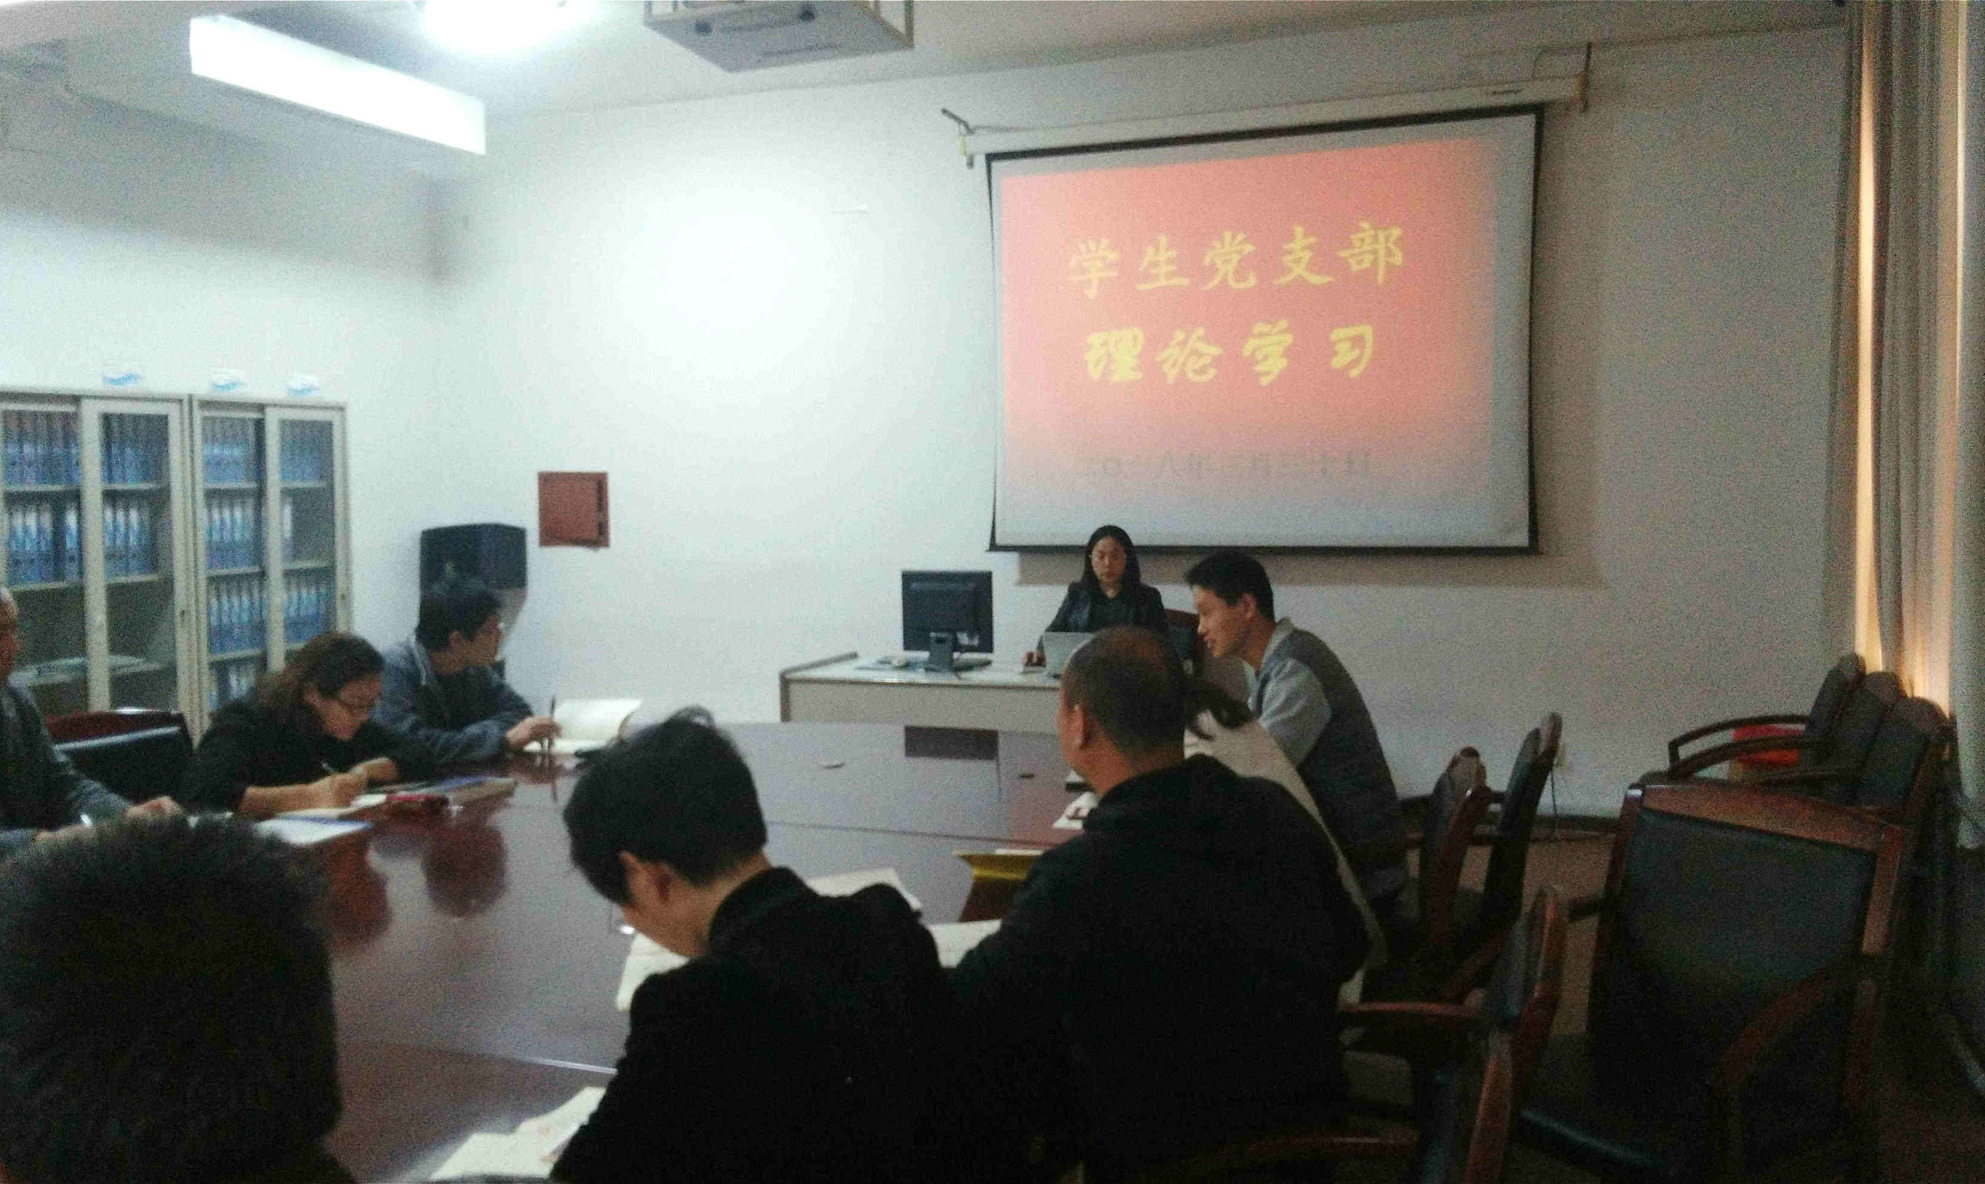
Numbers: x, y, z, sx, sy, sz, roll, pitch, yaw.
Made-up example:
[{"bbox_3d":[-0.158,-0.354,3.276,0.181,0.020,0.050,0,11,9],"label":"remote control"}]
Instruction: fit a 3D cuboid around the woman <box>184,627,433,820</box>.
[{"bbox_3d":[-1.749,0.660,3.780,0.740,1.170,0.530,1,5,16],"label":"woman"}]

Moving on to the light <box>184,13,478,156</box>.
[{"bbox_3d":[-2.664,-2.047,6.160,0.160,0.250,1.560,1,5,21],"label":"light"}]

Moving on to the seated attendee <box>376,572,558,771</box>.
[{"bbox_3d":[-1.570,0.571,4.349,0.720,1.250,0.520,0,5,13],"label":"seated attendee"}]

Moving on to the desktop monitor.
[{"bbox_3d":[-0.165,0.119,5.745,0.375,0.370,0.180,1,5,21],"label":"desktop monitor"}]

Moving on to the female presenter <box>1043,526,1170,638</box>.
[{"bbox_3d":[0.441,0.393,6.050,0.500,1.280,0.680,2,5,26],"label":"female presenter"}]

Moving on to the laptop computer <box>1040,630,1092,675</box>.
[{"bbox_3d":[0.376,0.213,5.651,0.340,0.185,0.260,1,5,21],"label":"laptop computer"}]

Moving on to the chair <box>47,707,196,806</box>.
[{"bbox_3d":[-1.957,0.795,3.636,0.600,0.930,0.570,1,5,21],"label":"chair"}]

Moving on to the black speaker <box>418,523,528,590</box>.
[{"bbox_3d":[-2.591,-0.135,7.556,0.430,0.370,0.320,1,5,21],"label":"black speaker"}]

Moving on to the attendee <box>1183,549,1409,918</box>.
[{"bbox_3d":[0.770,0.567,3.689,0.740,1.310,0.490,1,5,23],"label":"attendee"}]

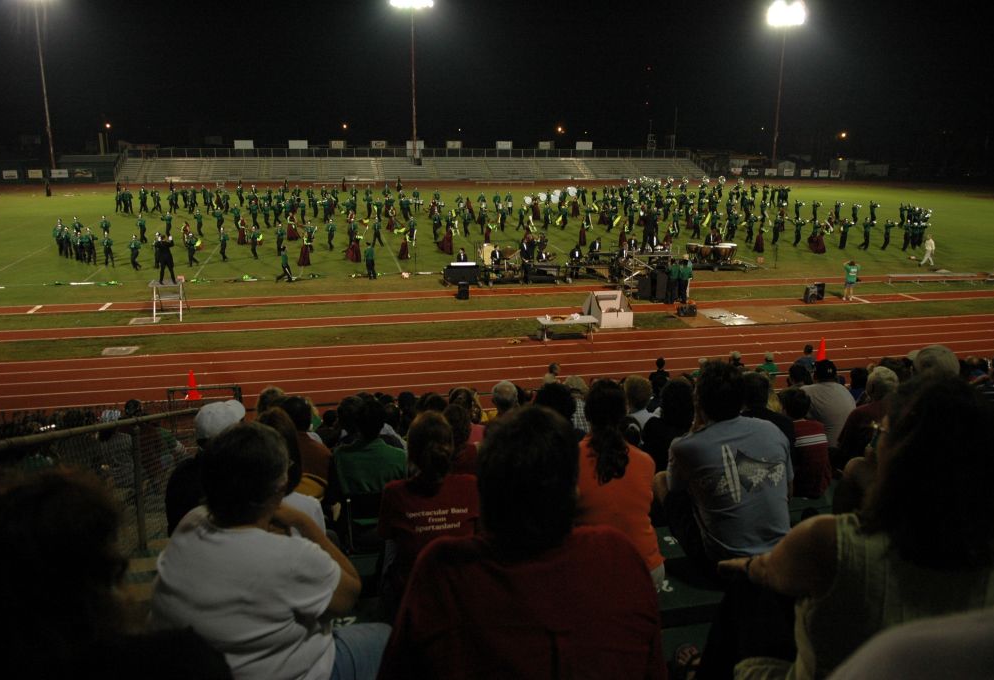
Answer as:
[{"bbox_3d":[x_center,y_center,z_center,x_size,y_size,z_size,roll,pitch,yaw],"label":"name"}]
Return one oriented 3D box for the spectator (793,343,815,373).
[{"bbox_3d":[6.040,0.857,14.053,0.500,1.620,0.360,-3,17,-11],"label":"spectator"}]

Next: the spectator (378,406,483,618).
[{"bbox_3d":[-0.336,0.839,3.464,0.500,1.220,0.780,-3,17,-11],"label":"spectator"}]

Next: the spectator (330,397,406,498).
[{"bbox_3d":[-0.759,0.843,4.217,0.500,1.240,0.780,-3,17,-11],"label":"spectator"}]

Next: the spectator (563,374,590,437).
[{"bbox_3d":[0.611,0.826,6.167,0.500,1.240,0.780,-3,17,-11],"label":"spectator"}]

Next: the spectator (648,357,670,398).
[{"bbox_3d":[3.030,1.069,13.550,0.450,1.600,0.340,-3,17,-11],"label":"spectator"}]

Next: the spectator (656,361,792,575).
[{"bbox_3d":[1.018,0.661,3.571,0.560,1.240,0.850,-4,17,-16],"label":"spectator"}]

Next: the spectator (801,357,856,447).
[{"bbox_3d":[2.608,0.702,6.052,0.550,1.250,0.760,-2,17,-10],"label":"spectator"}]

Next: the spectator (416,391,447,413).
[{"bbox_3d":[-0.582,0.966,6.364,0.480,1.220,0.760,-3,17,-11],"label":"spectator"}]

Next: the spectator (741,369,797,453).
[{"bbox_3d":[1.483,0.737,4.571,0.520,1.270,0.800,-3,17,-11],"label":"spectator"}]

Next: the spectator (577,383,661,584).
[{"bbox_3d":[0.453,0.722,3.356,0.480,1.220,0.750,-2,17,-9],"label":"spectator"}]

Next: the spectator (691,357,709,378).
[{"bbox_3d":[3.869,1.048,13.617,0.460,1.500,0.350,-6,18,-21],"label":"spectator"}]

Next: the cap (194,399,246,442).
[{"bbox_3d":[-1.299,0.376,3.360,0.180,0.150,0.260,3,17,8],"label":"cap"}]

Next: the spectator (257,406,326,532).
[{"bbox_3d":[-0.953,0.807,3.346,0.460,1.200,0.720,-2,17,-8],"label":"spectator"}]

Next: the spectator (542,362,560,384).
[{"bbox_3d":[1.031,1.170,13.145,0.450,1.600,0.360,16,23,41],"label":"spectator"}]

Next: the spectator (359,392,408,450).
[{"bbox_3d":[-0.873,0.898,5.344,0.480,1.200,0.720,-3,17,-11],"label":"spectator"}]

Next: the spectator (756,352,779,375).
[{"bbox_3d":[5.422,1.039,14.441,0.480,1.650,0.380,-3,17,-11],"label":"spectator"}]

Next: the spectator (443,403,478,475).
[{"bbox_3d":[-0.327,0.950,5.064,0.460,1.220,0.760,-3,17,-11],"label":"spectator"}]

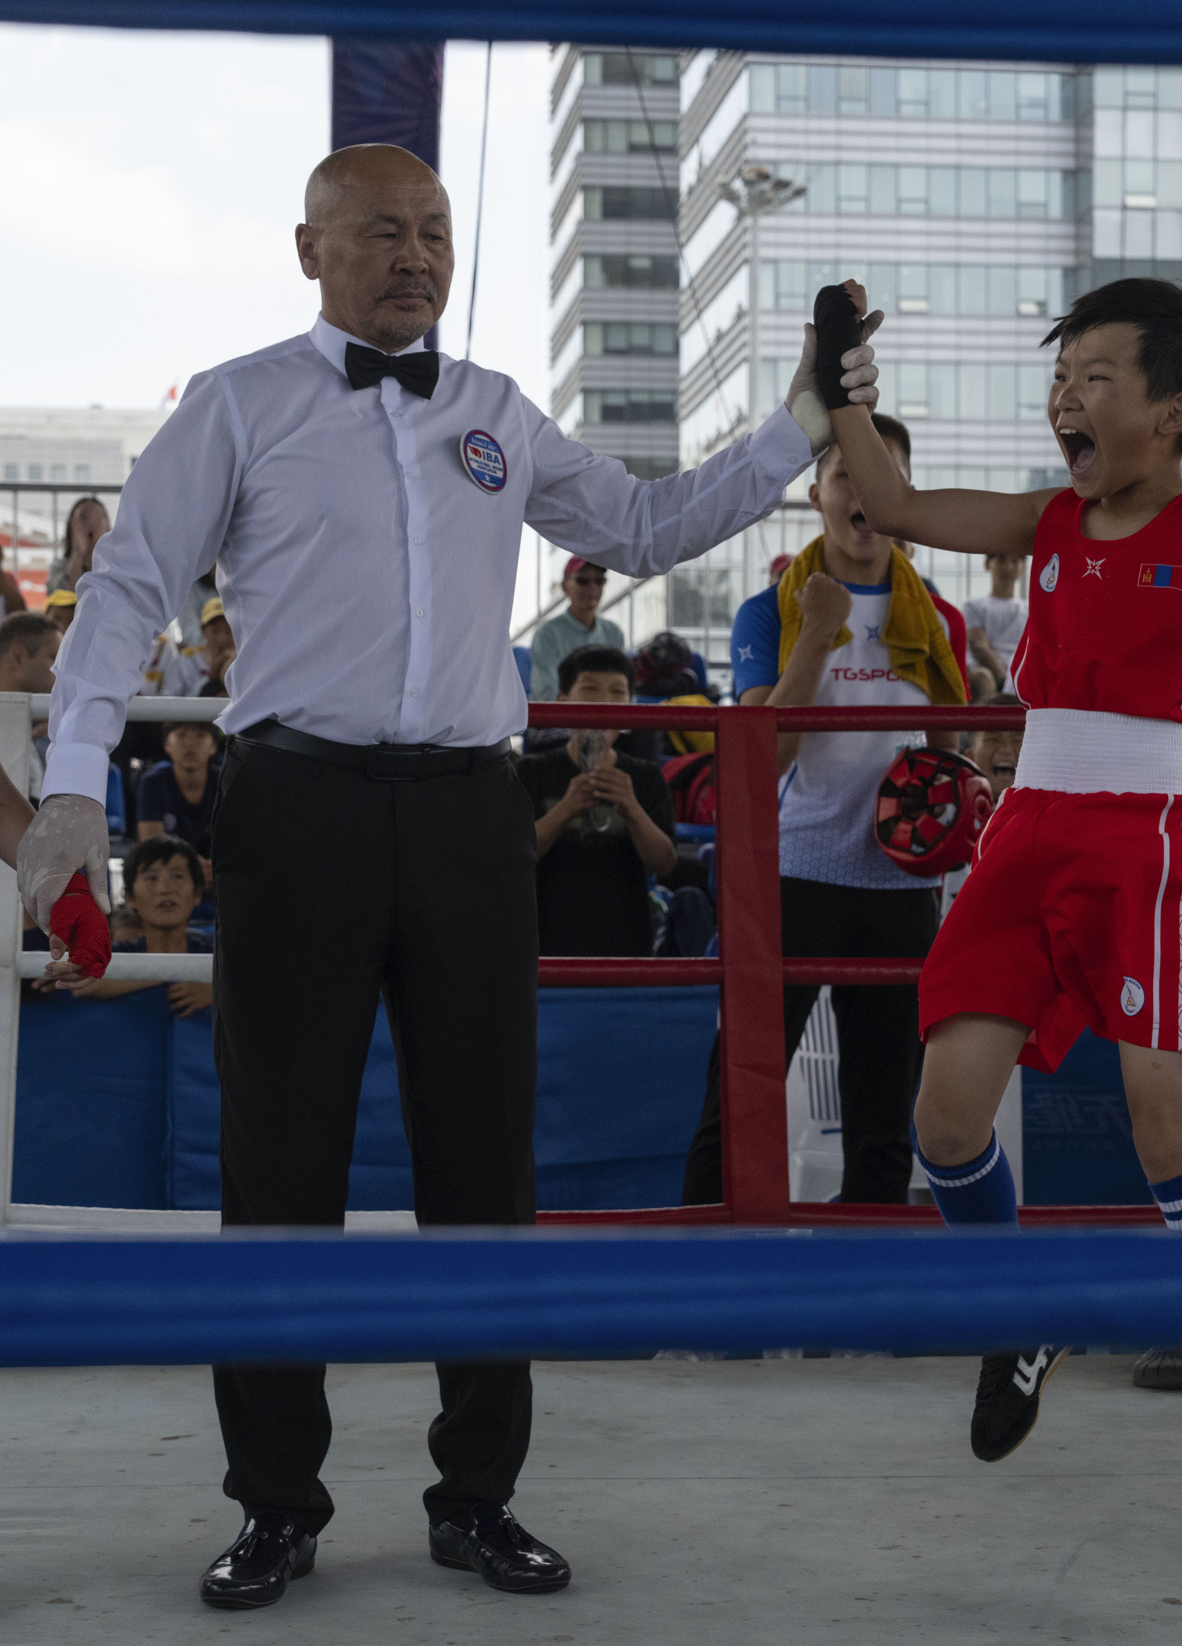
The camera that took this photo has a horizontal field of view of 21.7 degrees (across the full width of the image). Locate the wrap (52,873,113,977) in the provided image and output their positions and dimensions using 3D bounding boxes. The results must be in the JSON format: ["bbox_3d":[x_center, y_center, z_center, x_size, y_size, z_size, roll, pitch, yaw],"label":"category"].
[{"bbox_3d":[-0.582,0.112,3.470,0.075,0.130,0.085,0,0,-20],"label":"wrap"}]

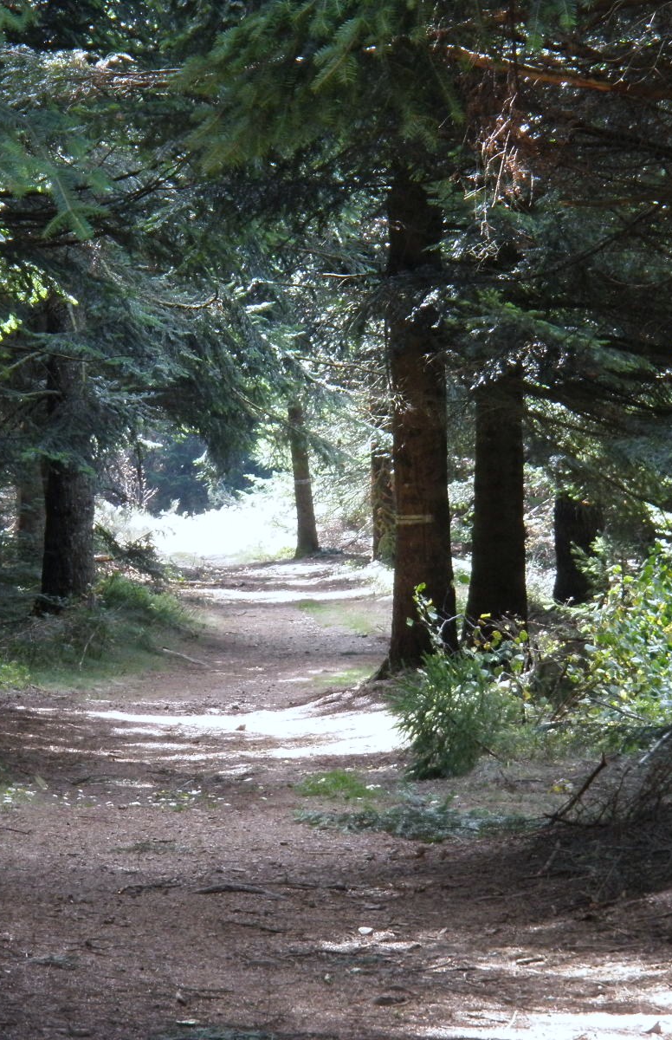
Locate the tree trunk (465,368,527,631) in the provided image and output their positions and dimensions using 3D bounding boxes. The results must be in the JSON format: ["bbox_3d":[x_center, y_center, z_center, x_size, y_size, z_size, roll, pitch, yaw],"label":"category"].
[{"bbox_3d":[1.527,-0.190,46.000,0.540,2.500,0.520,0,0,0],"label":"tree trunk"}]

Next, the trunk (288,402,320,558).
[{"bbox_3d":[-0.550,-0.669,82.000,0.420,2.640,0.420,-5,0,0],"label":"trunk"}]

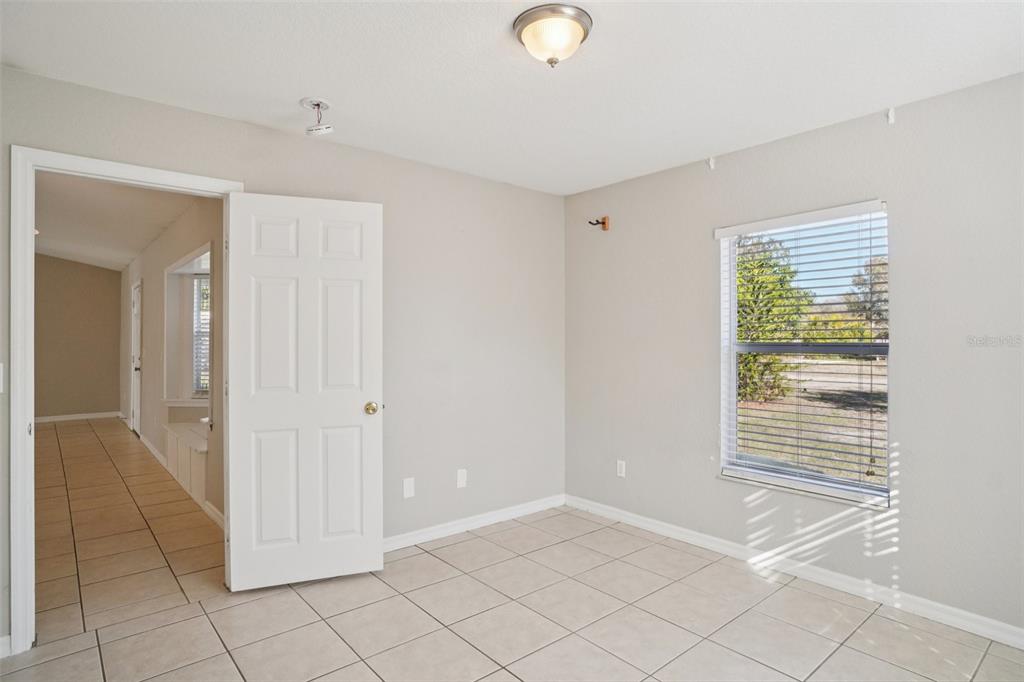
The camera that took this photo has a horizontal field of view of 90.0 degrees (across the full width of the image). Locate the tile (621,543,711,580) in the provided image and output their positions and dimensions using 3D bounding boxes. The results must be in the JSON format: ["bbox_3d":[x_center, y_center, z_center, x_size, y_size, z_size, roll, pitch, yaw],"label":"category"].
[{"bbox_3d":[0.931,1.334,3.133,0.405,0.010,0.405,0,-1,-40],"label":"tile"}]

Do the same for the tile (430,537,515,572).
[{"bbox_3d":[-0.226,1.336,3.238,0.405,0.010,0.405,0,-1,-40],"label":"tile"}]

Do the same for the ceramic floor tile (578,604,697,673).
[{"bbox_3d":[0.560,1.313,2.265,0.400,0.010,0.400,1,-1,-40],"label":"ceramic floor tile"}]

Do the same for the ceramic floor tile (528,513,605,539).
[{"bbox_3d":[0.400,1.335,3.721,0.400,0.010,0.400,1,-1,-40],"label":"ceramic floor tile"}]

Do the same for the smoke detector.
[{"bbox_3d":[-0.964,-1.100,2.530,0.160,0.150,0.160,0,-1,-40],"label":"smoke detector"}]

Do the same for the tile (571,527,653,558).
[{"bbox_3d":[0.668,1.338,3.449,0.405,0.010,0.405,0,-1,-40],"label":"tile"}]

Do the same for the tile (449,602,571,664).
[{"bbox_3d":[-0.012,1.314,2.316,0.400,0.010,0.400,1,-1,-40],"label":"tile"}]

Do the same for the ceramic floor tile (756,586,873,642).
[{"bbox_3d":[1.444,1.317,2.475,0.400,0.010,0.400,1,-1,-40],"label":"ceramic floor tile"}]

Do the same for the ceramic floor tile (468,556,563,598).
[{"bbox_3d":[0.037,1.333,2.922,0.405,0.010,0.405,0,-1,-40],"label":"ceramic floor tile"}]

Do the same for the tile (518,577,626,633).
[{"bbox_3d":[0.300,1.329,2.607,0.405,0.010,0.405,0,-1,-40],"label":"tile"}]

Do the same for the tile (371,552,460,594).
[{"bbox_3d":[-0.534,1.322,2.938,0.400,0.010,0.400,1,-1,-40],"label":"tile"}]

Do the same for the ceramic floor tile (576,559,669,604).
[{"bbox_3d":[0.616,1.332,2.870,0.405,0.010,0.405,0,-1,-40],"label":"ceramic floor tile"}]

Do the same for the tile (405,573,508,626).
[{"bbox_3d":[-0.279,1.330,2.659,0.405,0.010,0.405,0,-1,-40],"label":"tile"}]

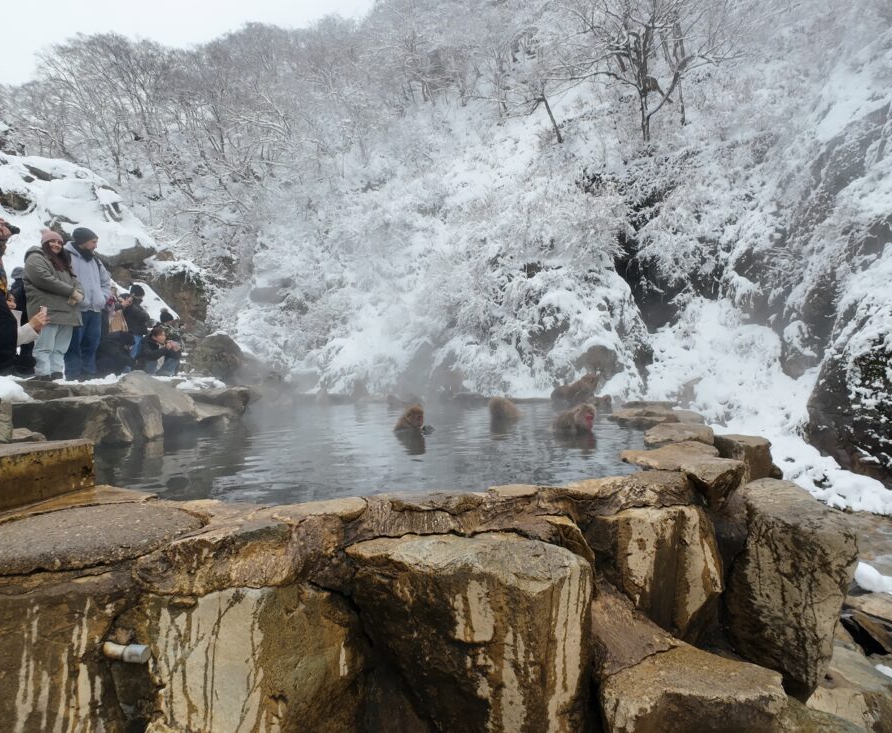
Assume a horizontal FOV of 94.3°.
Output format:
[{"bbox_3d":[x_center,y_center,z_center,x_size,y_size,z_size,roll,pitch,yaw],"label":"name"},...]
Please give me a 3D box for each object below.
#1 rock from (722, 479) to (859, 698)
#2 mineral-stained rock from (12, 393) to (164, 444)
[{"bbox_3d":[1.130,0.725,1.420,0.340,0.510,0.400,0,1,24],"label":"rock"},{"bbox_3d":[-2.680,0.400,3.220,0.920,0.380,0.600,0,1,-6],"label":"mineral-stained rock"}]

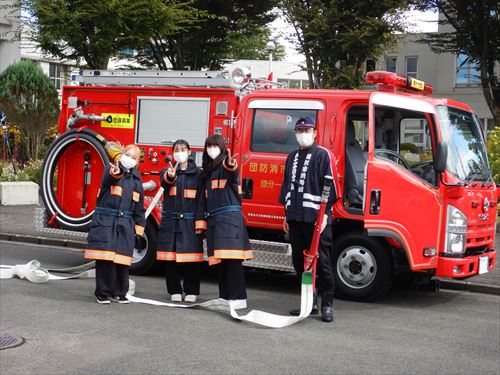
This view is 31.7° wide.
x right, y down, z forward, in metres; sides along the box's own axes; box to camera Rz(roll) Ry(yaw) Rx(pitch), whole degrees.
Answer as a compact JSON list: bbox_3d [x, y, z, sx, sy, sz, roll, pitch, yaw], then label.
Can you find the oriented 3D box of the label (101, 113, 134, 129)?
[{"bbox_3d":[-1.495,-0.747,9.970,0.430,0.160,0.010,4,2,21],"label":"label"}]

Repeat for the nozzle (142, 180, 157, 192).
[{"bbox_3d":[-1.163,-0.012,10.200,0.120,0.120,0.170,4,2,29],"label":"nozzle"}]

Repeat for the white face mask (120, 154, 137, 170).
[{"bbox_3d":[-1.111,-0.231,8.080,0.140,0.115,0.085,22,3,-3],"label":"white face mask"}]

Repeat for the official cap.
[{"bbox_3d":[0.498,-0.574,7.900,0.190,0.120,0.260,1,1,18],"label":"official cap"}]

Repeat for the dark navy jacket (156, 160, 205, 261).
[{"bbox_3d":[-0.643,0.236,8.330,0.470,0.940,0.420,3,2,7],"label":"dark navy jacket"}]

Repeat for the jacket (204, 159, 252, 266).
[{"bbox_3d":[-0.213,0.236,8.330,0.460,0.980,0.400,4,2,30],"label":"jacket"}]

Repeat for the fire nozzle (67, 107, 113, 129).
[{"bbox_3d":[-1.931,-0.842,10.600,0.660,0.250,0.170,4,2,29],"label":"fire nozzle"}]

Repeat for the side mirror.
[{"bbox_3d":[1.847,-0.289,8.500,0.100,0.330,0.180,4,2,32],"label":"side mirror"}]

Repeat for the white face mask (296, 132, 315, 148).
[{"bbox_3d":[0.490,-0.420,7.800,0.155,0.125,0.085,4,2,19],"label":"white face mask"}]

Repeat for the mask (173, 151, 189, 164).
[{"bbox_3d":[-0.652,-0.277,8.270,0.145,0.125,0.080,1,1,6],"label":"mask"}]

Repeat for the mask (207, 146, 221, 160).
[{"bbox_3d":[-0.340,-0.327,8.360,0.140,0.130,0.085,3,2,7],"label":"mask"}]

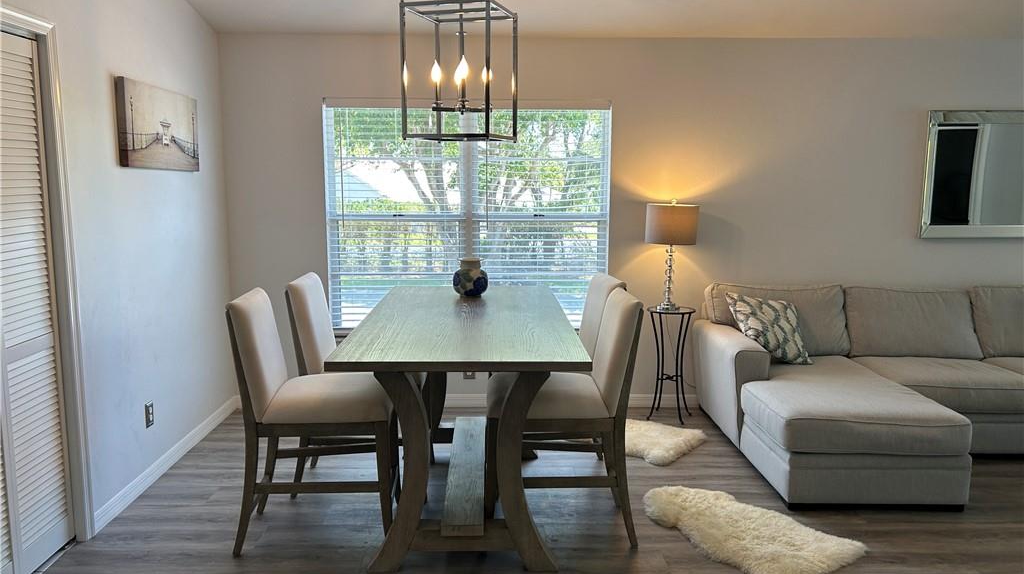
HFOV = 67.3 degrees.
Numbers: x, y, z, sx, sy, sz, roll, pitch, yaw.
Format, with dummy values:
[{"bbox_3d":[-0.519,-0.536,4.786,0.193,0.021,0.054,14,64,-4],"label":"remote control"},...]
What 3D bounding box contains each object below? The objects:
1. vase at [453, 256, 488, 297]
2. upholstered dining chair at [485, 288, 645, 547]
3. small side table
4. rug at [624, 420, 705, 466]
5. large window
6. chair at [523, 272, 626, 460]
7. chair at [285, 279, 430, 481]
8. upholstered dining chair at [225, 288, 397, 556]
[{"bbox_3d":[-0.223,-0.058,4.144,0.185,0.205,0.185,0,8,-2],"label":"vase"},{"bbox_3d":[0.202,0.546,3.345,0.650,1.045,0.480,0,8,-2],"label":"upholstered dining chair"},{"bbox_3d":[1.025,0.501,4.974,0.310,0.705,0.310,0,8,-2],"label":"small side table"},{"bbox_3d":[0.635,0.882,4.564,0.900,0.056,0.650,4,9,30],"label":"rug"},{"bbox_3d":[-0.286,-0.453,5.068,1.860,1.450,0.100,0,8,-2],"label":"large window"},{"bbox_3d":[0.209,0.466,3.940,0.650,1.045,0.480,0,8,-2],"label":"chair"},{"bbox_3d":[-0.744,0.476,3.856,0.650,1.045,0.480,0,8,-2],"label":"chair"},{"bbox_3d":[-0.806,0.552,3.288,0.650,1.045,0.480,0,8,-2],"label":"upholstered dining chair"}]

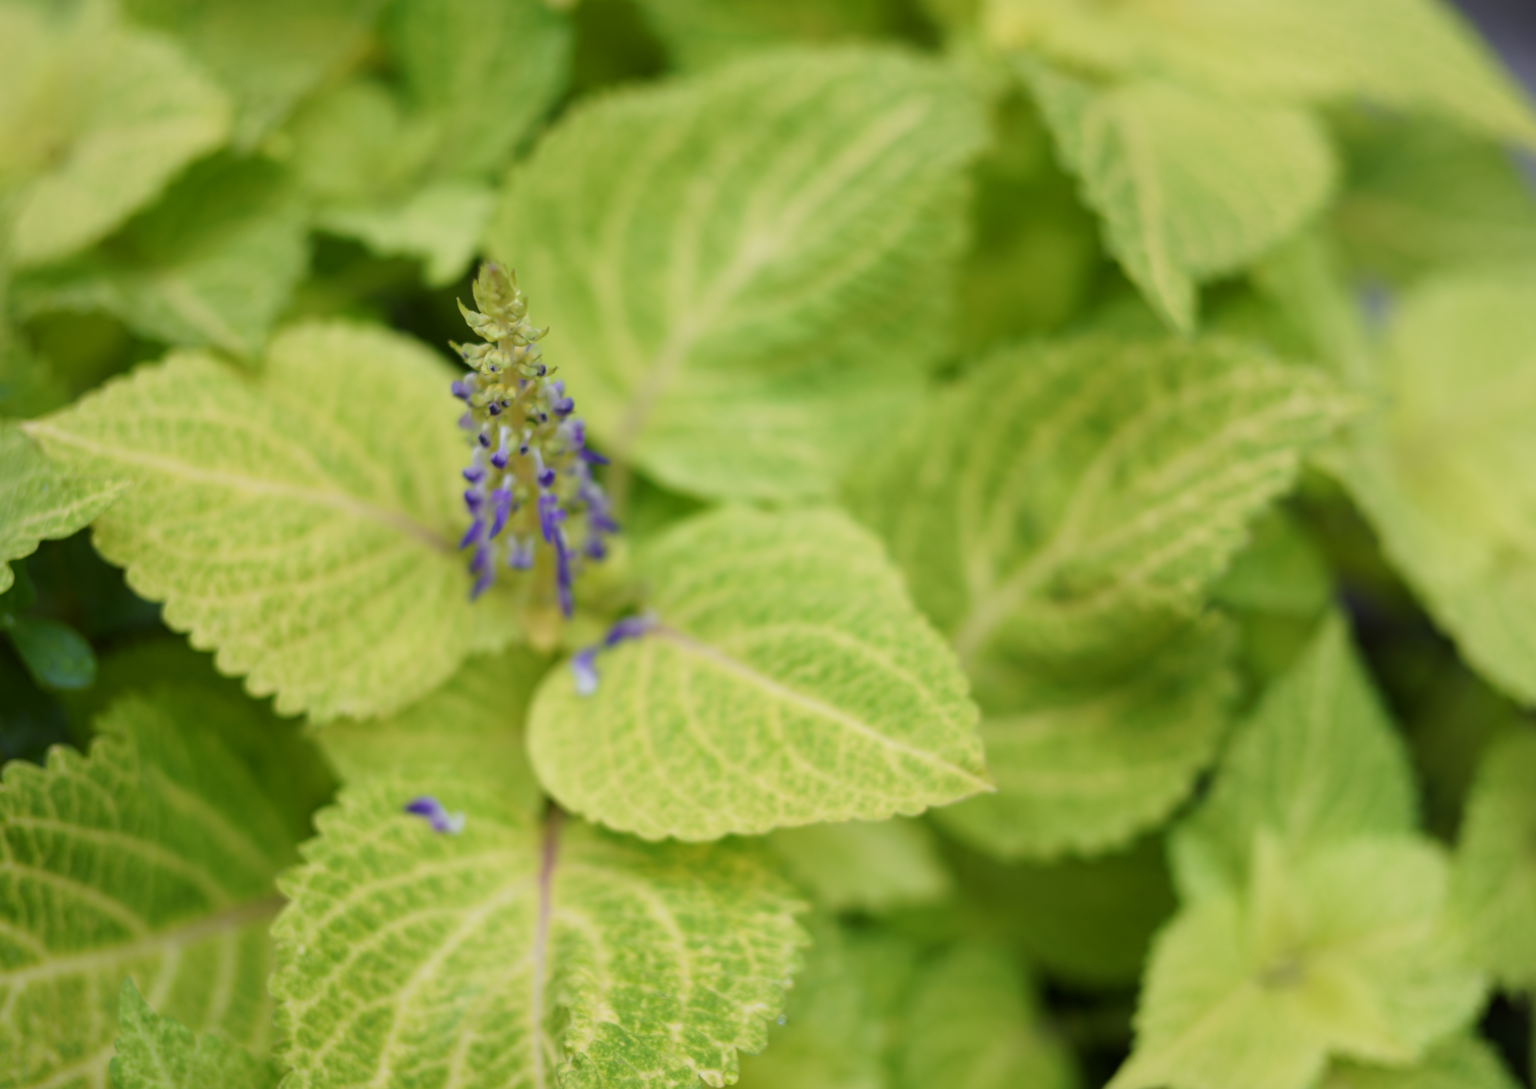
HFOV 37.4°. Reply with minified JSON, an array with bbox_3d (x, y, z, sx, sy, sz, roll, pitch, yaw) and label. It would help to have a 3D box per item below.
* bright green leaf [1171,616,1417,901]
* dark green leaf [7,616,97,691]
[{"bbox_3d":[0.127,0.053,0.534,0.054,0.024,0.085,11,61,12],"label":"bright green leaf"},{"bbox_3d":[-0.159,0.024,0.500,0.028,0.008,0.014,34,50,22],"label":"dark green leaf"}]

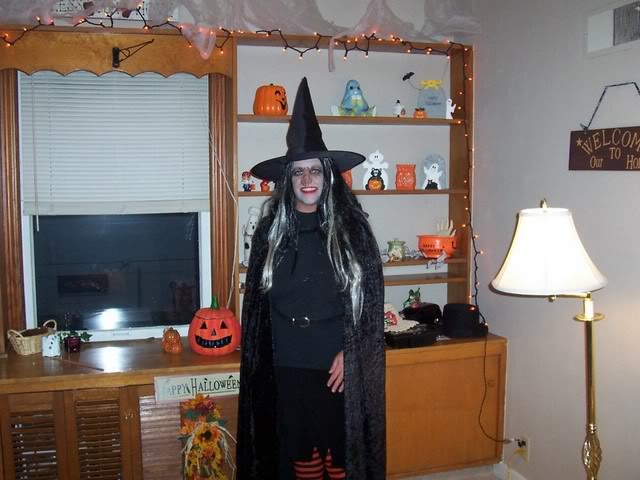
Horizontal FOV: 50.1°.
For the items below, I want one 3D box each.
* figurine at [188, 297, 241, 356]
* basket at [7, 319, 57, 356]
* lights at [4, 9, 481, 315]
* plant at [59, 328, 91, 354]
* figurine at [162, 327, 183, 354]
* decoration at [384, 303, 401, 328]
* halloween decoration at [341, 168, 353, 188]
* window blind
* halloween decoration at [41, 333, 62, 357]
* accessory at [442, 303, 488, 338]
[{"bbox_3d":[-0.492,0.382,3.181,0.235,0.268,0.230,-1,5,-9],"label":"figurine"},{"bbox_3d":[-1.295,0.443,3.085,0.140,0.118,0.215,3,6,32],"label":"basket"},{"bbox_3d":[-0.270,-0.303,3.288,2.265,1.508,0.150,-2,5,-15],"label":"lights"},{"bbox_3d":[-1.155,0.466,3.231,0.145,0.105,0.105,-2,5,-20],"label":"plant"},{"bbox_3d":[-0.689,0.459,3.187,0.092,0.118,0.085,-2,5,-12],"label":"figurine"},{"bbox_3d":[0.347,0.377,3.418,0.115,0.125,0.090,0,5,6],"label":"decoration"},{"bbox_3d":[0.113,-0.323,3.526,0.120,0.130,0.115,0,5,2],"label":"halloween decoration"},{"bbox_3d":[-0.970,-0.477,3.294,0.872,0.703,0.045,-2,5,-15],"label":"window blind"},{"bbox_3d":[-1.237,0.477,3.145,0.080,0.100,0.072,-3,5,-21],"label":"halloween decoration"},{"bbox_3d":[0.745,0.392,3.498,0.240,0.165,0.245,0,5,12],"label":"accessory"}]

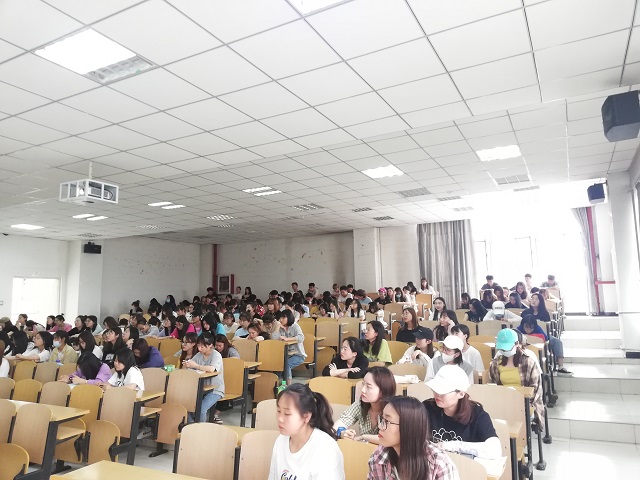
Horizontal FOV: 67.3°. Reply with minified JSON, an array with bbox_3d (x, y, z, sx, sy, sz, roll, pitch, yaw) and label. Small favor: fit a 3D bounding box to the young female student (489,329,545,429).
[{"bbox_3d":[1.681,1.418,4.155,0.500,1.260,0.720,-6,-8,27],"label":"young female student"}]

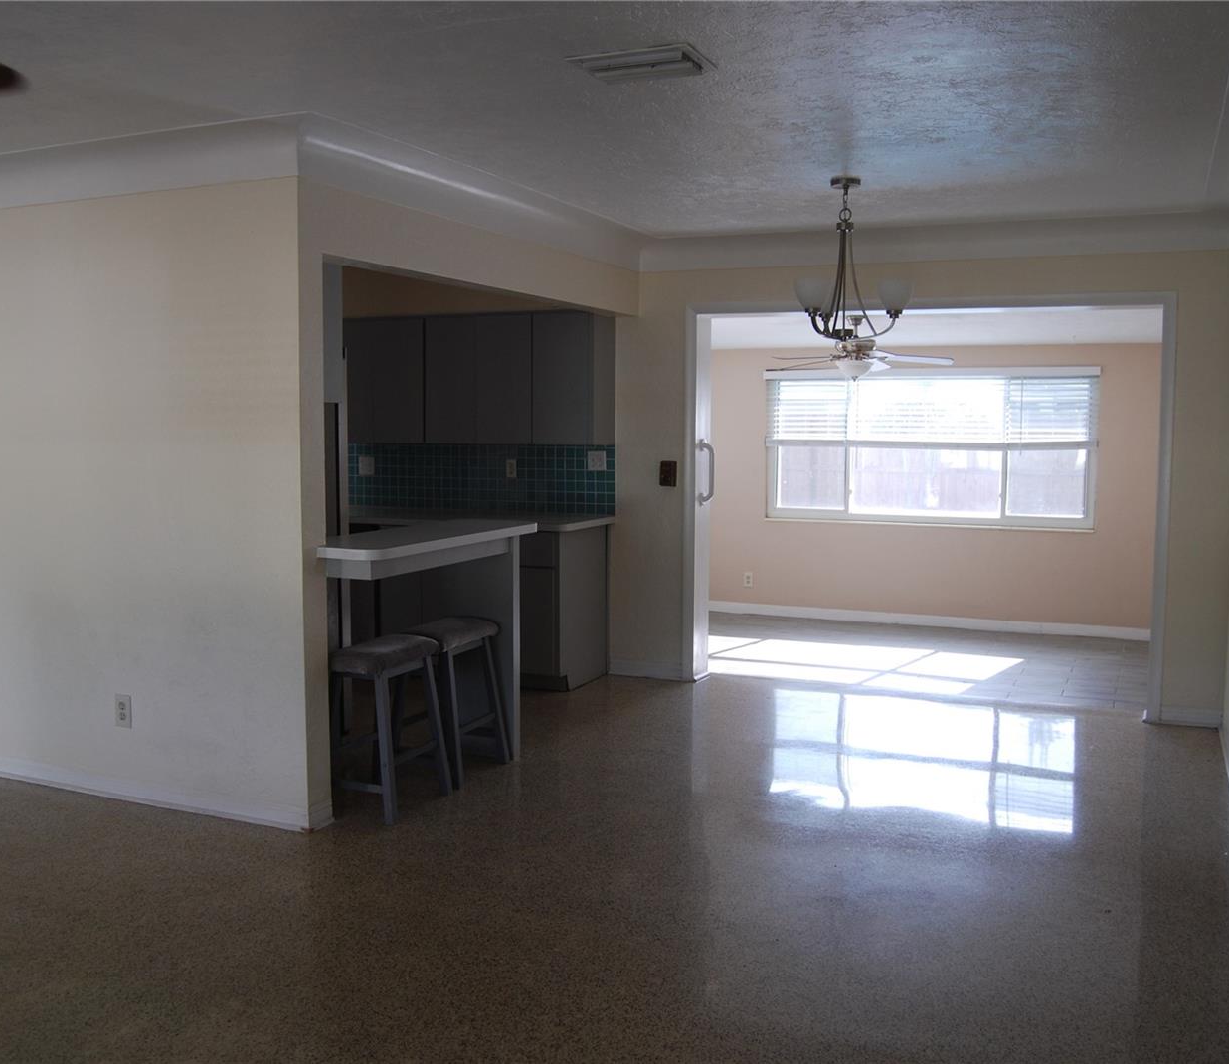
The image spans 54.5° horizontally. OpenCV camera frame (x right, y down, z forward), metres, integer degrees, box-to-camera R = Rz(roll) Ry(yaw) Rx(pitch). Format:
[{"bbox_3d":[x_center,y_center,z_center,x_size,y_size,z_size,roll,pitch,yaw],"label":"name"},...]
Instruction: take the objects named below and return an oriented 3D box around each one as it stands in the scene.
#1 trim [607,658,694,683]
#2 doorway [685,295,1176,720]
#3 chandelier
[{"bbox_3d":[0.182,0.781,6.738,0.463,0.100,0.020,2,6,22],"label":"trim"},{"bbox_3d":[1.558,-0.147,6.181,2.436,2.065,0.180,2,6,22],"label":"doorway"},{"bbox_3d":[0.922,-1.055,4.749,0.500,0.700,0.500,3,6,24],"label":"chandelier"}]

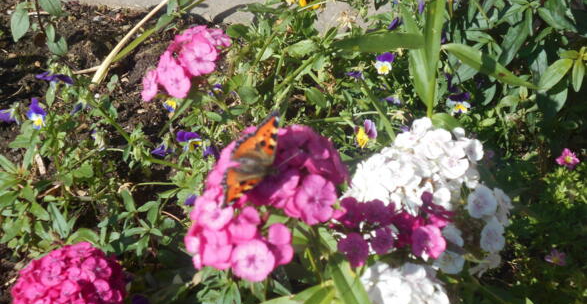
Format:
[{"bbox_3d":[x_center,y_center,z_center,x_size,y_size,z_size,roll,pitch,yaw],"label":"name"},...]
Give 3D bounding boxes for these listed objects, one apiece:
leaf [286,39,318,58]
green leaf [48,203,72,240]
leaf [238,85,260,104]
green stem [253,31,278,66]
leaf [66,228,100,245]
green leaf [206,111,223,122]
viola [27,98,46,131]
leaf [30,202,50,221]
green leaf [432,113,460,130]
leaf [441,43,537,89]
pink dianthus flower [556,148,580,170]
[{"bbox_3d":[0.008,-0.087,1.087,0.026,0.007,0.016,22,53,-11],"label":"leaf"},{"bbox_3d":[-0.179,0.053,0.990,0.013,0.031,0.007,-32,21,-24],"label":"green leaf"},{"bbox_3d":[-0.036,-0.048,1.080,0.015,0.006,0.017,-13,60,0],"label":"leaf"},{"bbox_3d":[-0.024,-0.088,1.103,0.006,0.041,0.006,35,38,0],"label":"green stem"},{"bbox_3d":[-0.129,0.052,0.790,0.022,0.007,0.011,6,42,6],"label":"leaf"},{"bbox_3d":[-0.053,-0.024,0.870,0.011,0.003,0.007,24,50,22],"label":"green leaf"},{"bbox_3d":[-0.213,-0.031,1.070,0.018,0.025,0.010,-16,13,-17],"label":"viola"},{"bbox_3d":[-0.159,0.037,0.810,0.009,0.004,0.016,-30,55,-23],"label":"leaf"},{"bbox_3d":[0.091,-0.018,0.770,0.020,0.007,0.013,14,42,-2],"label":"green leaf"},{"bbox_3d":[0.146,-0.064,0.963,0.076,0.011,0.017,27,58,19],"label":"leaf"},{"bbox_3d":[0.181,0.005,0.850,0.016,0.011,0.015,9,68,10],"label":"pink dianthus flower"}]

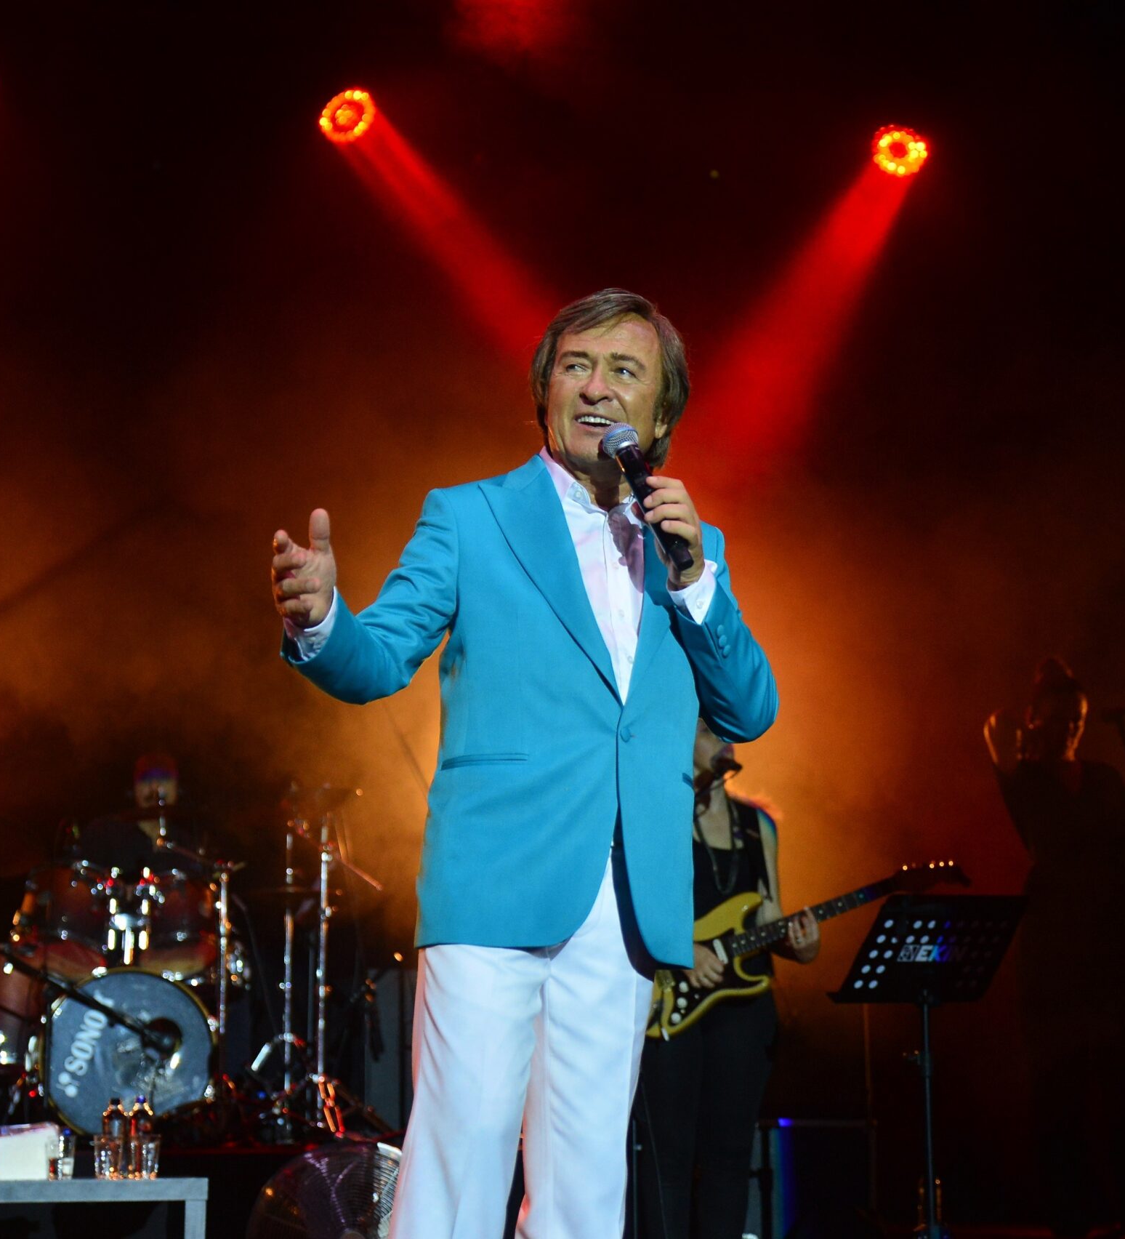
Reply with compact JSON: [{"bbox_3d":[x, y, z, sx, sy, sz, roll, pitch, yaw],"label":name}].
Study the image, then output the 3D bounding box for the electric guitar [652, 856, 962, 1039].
[{"bbox_3d":[0.573,0.810,7.060,0.985,0.325,0.080,-21,-23,-5],"label":"electric guitar"}]

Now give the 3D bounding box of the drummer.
[{"bbox_3d":[-1.513,1.165,9.552,0.650,1.449,0.800,0,-12,-4],"label":"drummer"}]

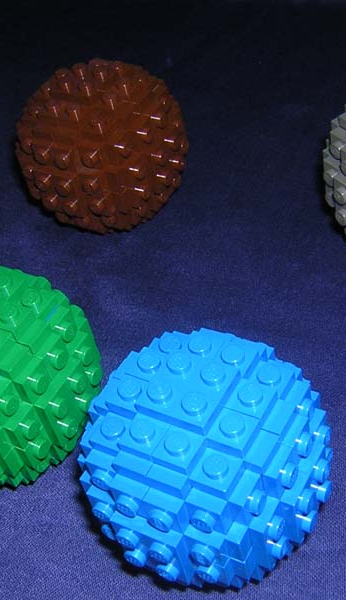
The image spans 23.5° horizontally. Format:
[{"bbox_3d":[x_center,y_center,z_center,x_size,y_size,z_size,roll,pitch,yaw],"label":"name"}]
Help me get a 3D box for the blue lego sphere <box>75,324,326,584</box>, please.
[{"bbox_3d":[0.007,0.035,0.188,0.056,0.056,0.056,-7,46,8],"label":"blue lego sphere"}]

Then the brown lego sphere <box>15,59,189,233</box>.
[{"bbox_3d":[-0.023,-0.051,0.278,0.056,0.056,0.056,-7,46,8],"label":"brown lego sphere"}]

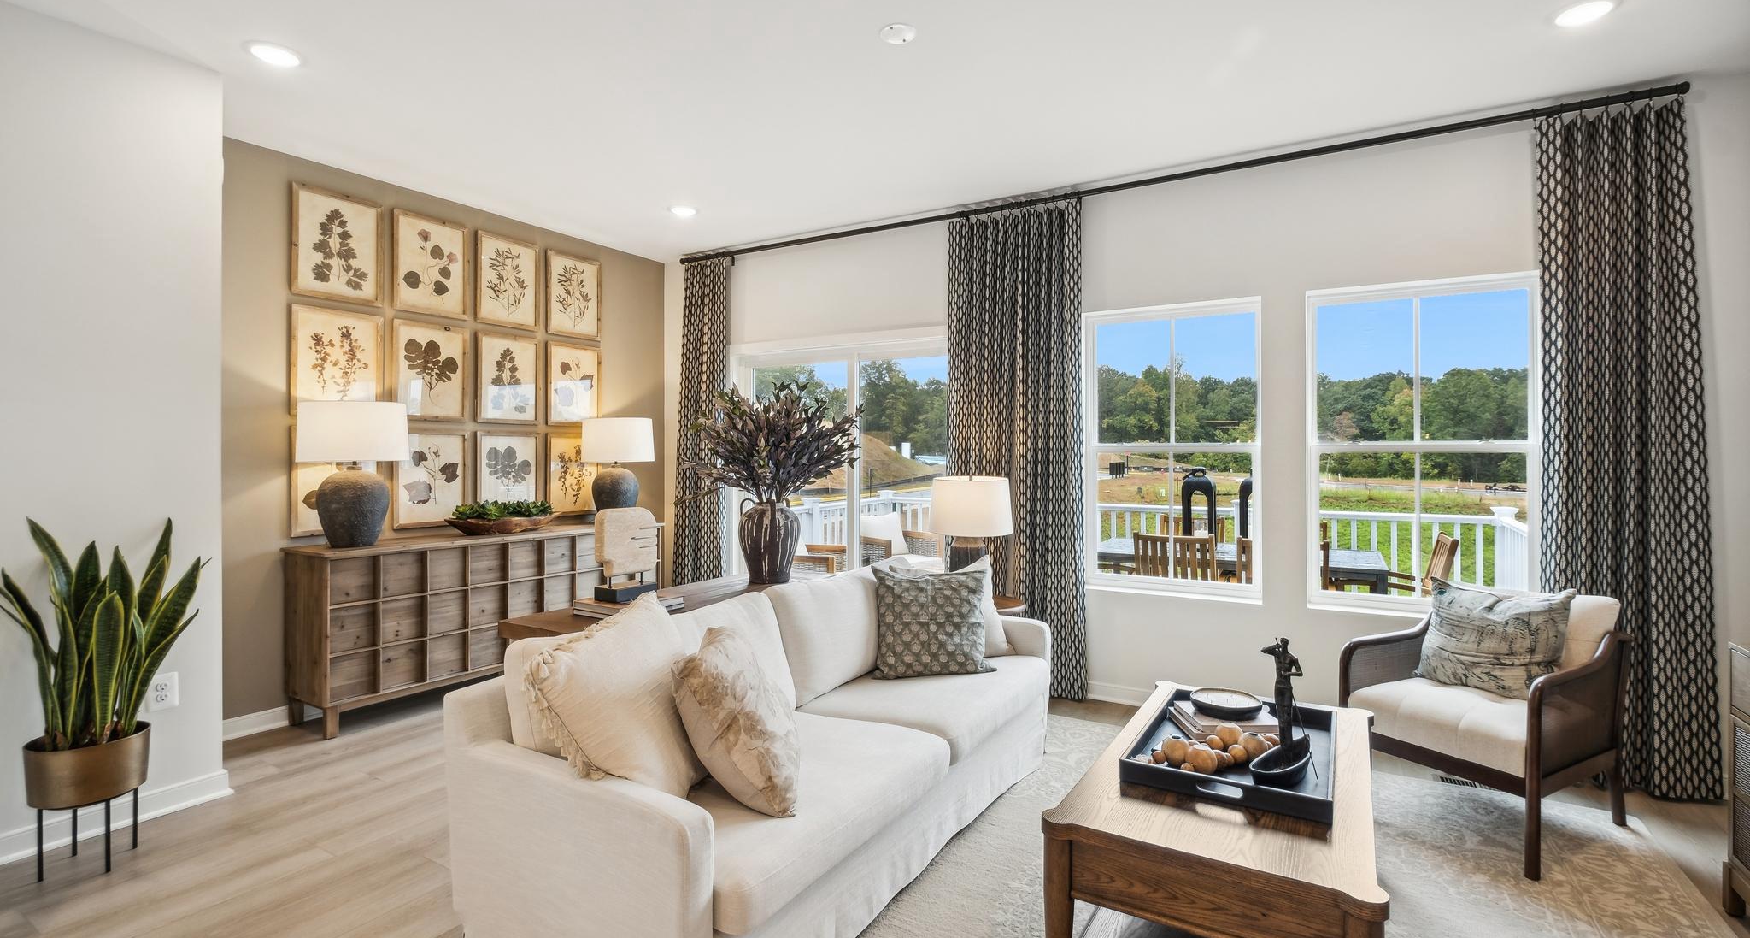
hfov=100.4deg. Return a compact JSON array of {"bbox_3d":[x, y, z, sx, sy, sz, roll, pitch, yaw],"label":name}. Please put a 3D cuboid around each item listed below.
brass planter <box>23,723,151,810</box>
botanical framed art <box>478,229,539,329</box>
[{"bbox_3d":[-2.504,0.942,2.324,0.275,0.178,0.275,1,1,31],"label":"brass planter"},{"bbox_3d":[-2.228,-1.121,4.418,0.032,0.524,0.397,1,2,30],"label":"botanical framed art"}]

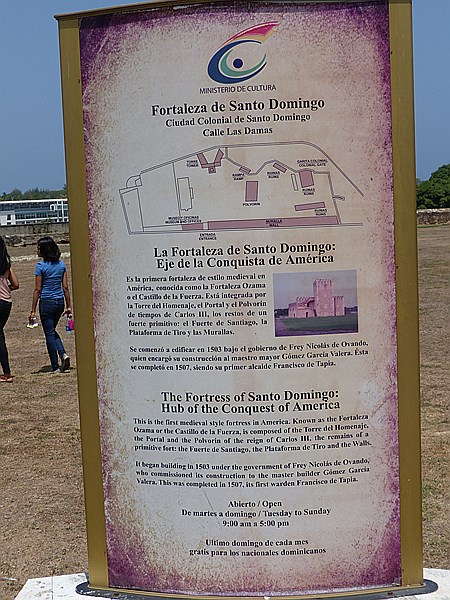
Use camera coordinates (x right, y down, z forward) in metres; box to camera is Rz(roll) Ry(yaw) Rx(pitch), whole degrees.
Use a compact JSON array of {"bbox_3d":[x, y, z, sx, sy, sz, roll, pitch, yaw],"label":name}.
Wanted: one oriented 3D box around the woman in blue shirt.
[{"bbox_3d":[-2.084,0.060,12.250,0.500,1.620,0.420,-4,5,-20],"label":"woman in blue shirt"}]

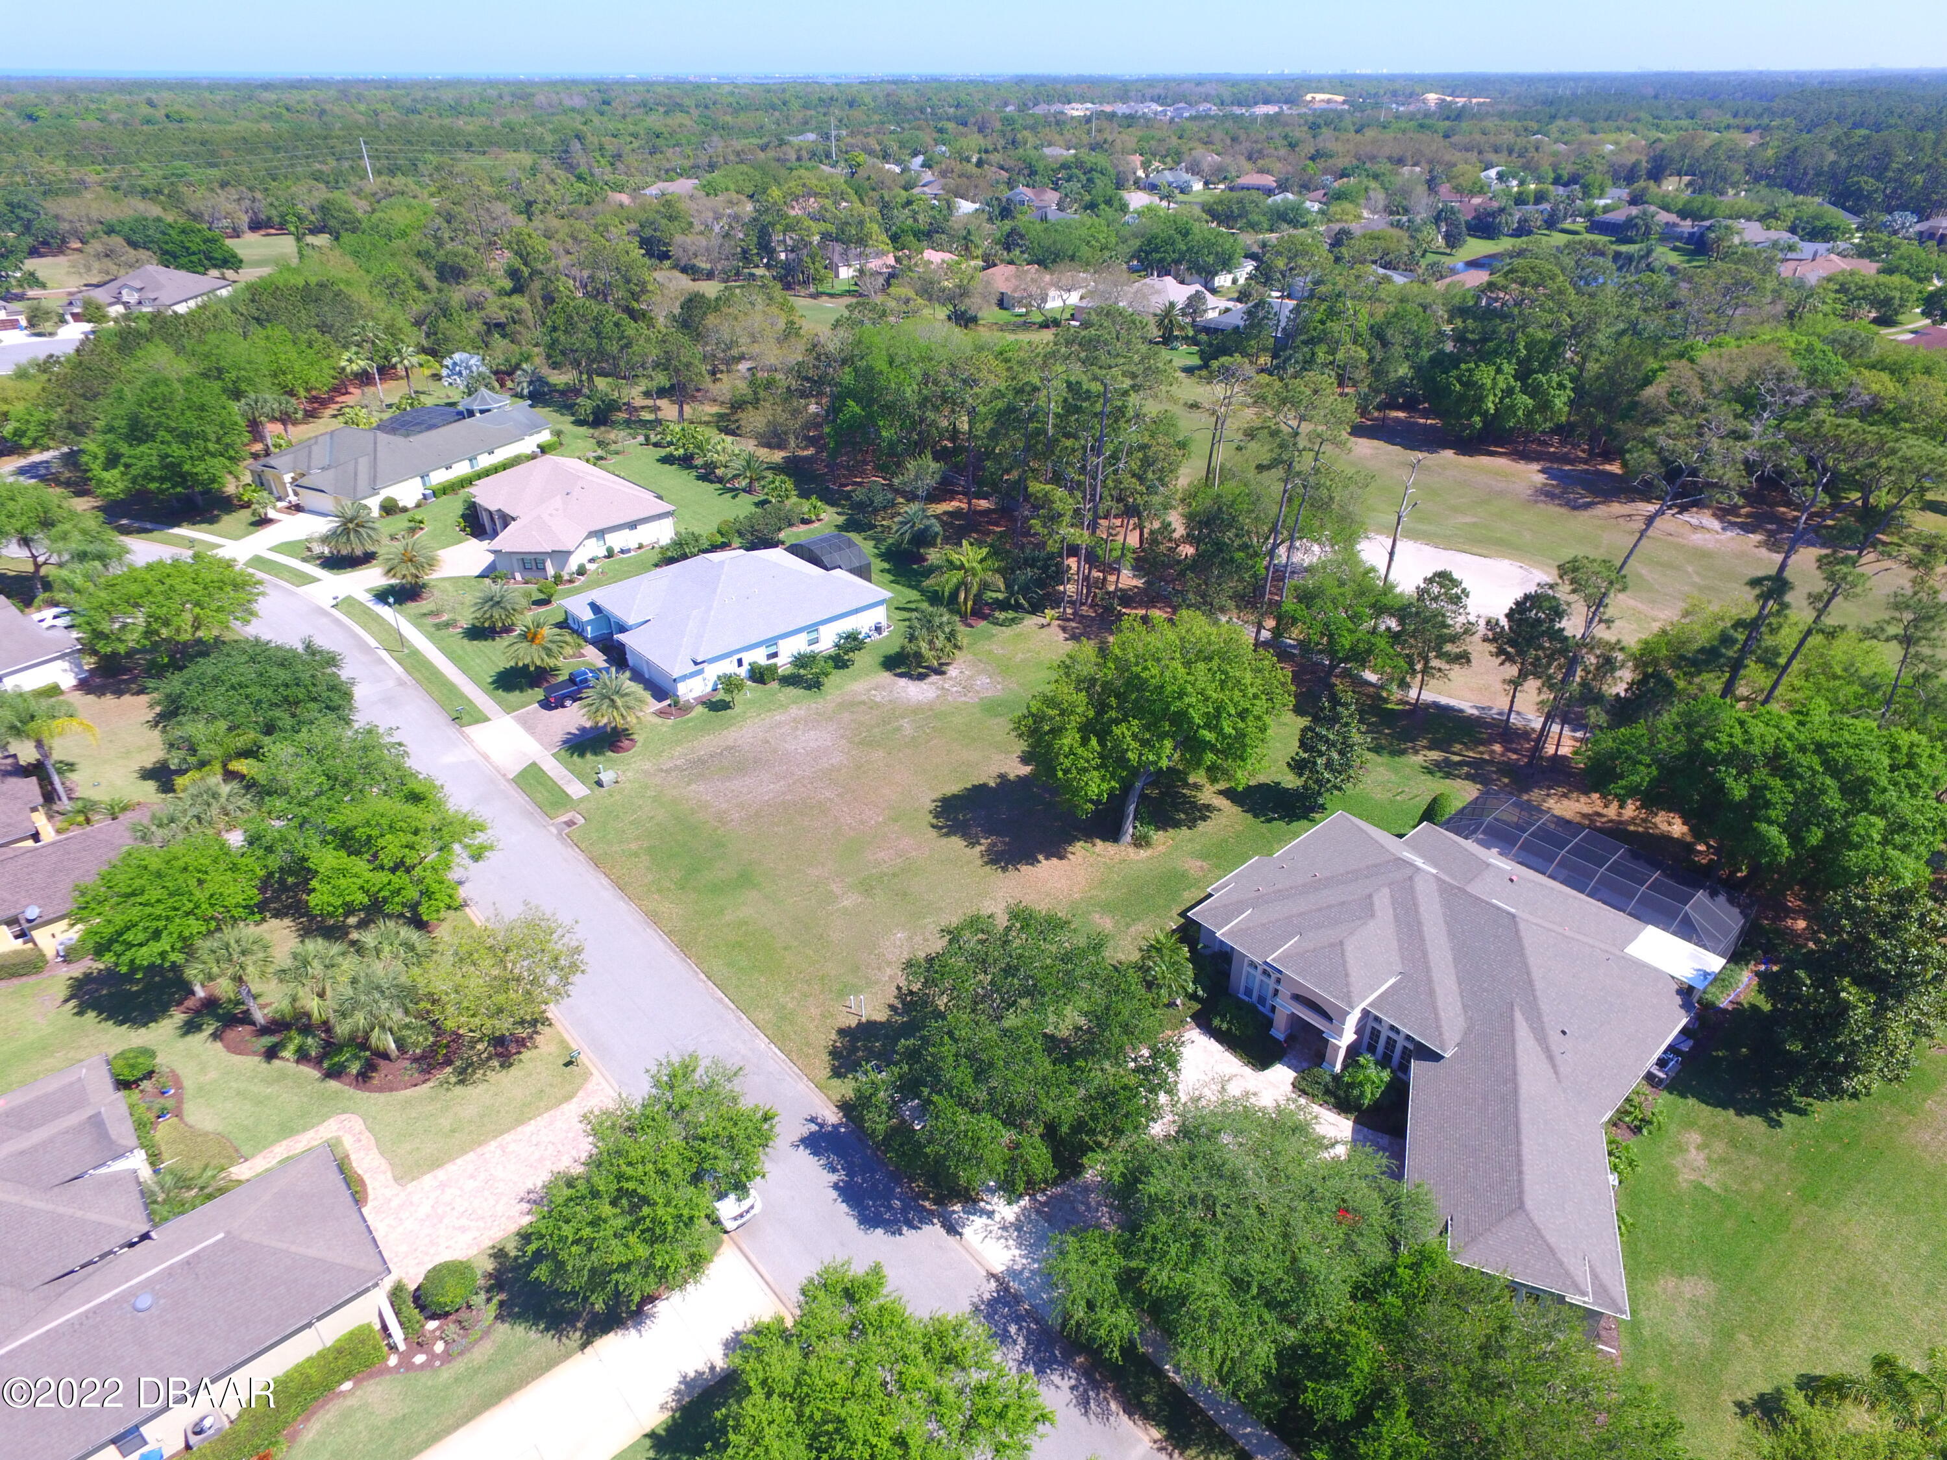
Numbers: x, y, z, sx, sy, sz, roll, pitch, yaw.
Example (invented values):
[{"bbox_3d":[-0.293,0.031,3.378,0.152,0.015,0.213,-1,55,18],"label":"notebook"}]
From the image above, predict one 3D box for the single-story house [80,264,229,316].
[{"bbox_3d":[-178.285,-95.383,243.076,21.664,8.300,28.354,-3,30,-5],"label":"single-story house"}]

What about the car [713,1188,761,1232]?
[{"bbox_3d":[-11.682,20.457,51.143,1.820,1.470,4.700,-24,38,-34],"label":"car"}]

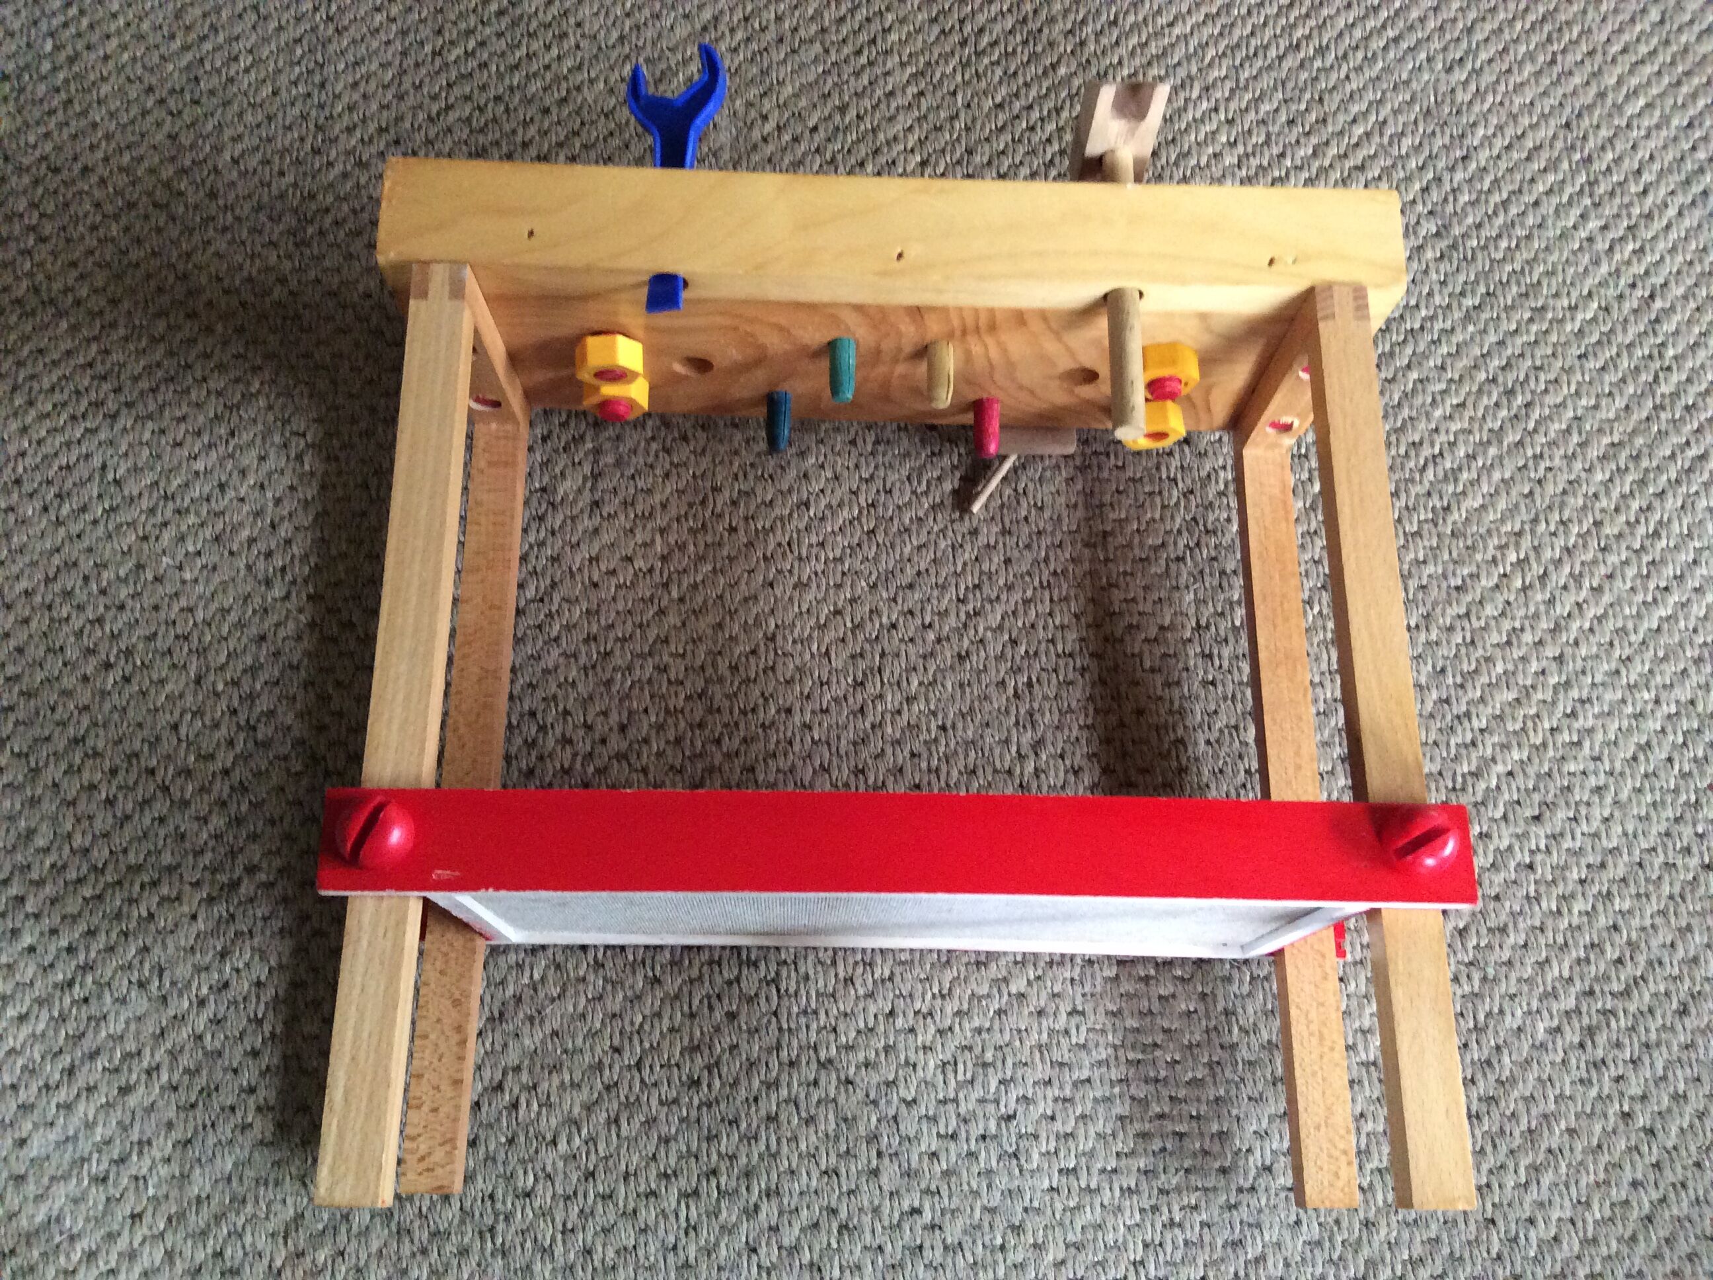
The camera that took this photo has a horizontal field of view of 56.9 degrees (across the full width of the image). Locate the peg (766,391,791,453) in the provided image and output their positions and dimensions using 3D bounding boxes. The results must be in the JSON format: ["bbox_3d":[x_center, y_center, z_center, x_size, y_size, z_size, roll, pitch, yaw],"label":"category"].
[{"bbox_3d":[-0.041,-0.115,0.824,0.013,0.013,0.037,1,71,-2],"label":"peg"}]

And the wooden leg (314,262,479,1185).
[{"bbox_3d":[-0.187,0.023,0.653,0.024,0.018,0.395,1,72,-2],"label":"wooden leg"}]

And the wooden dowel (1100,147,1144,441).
[{"bbox_3d":[0.123,-0.163,0.732,0.015,0.015,0.157,1,71,-2],"label":"wooden dowel"}]

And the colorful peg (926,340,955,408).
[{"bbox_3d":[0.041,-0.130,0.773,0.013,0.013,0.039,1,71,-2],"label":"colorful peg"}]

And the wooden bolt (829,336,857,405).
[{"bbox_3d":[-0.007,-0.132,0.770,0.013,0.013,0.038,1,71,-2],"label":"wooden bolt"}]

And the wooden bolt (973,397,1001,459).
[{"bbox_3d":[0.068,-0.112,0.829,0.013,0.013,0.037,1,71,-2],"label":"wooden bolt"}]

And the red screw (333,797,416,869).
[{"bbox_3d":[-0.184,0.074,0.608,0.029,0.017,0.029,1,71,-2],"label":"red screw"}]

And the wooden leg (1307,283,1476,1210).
[{"bbox_3d":[0.220,0.029,0.661,0.024,0.018,0.395,1,71,-2],"label":"wooden leg"}]

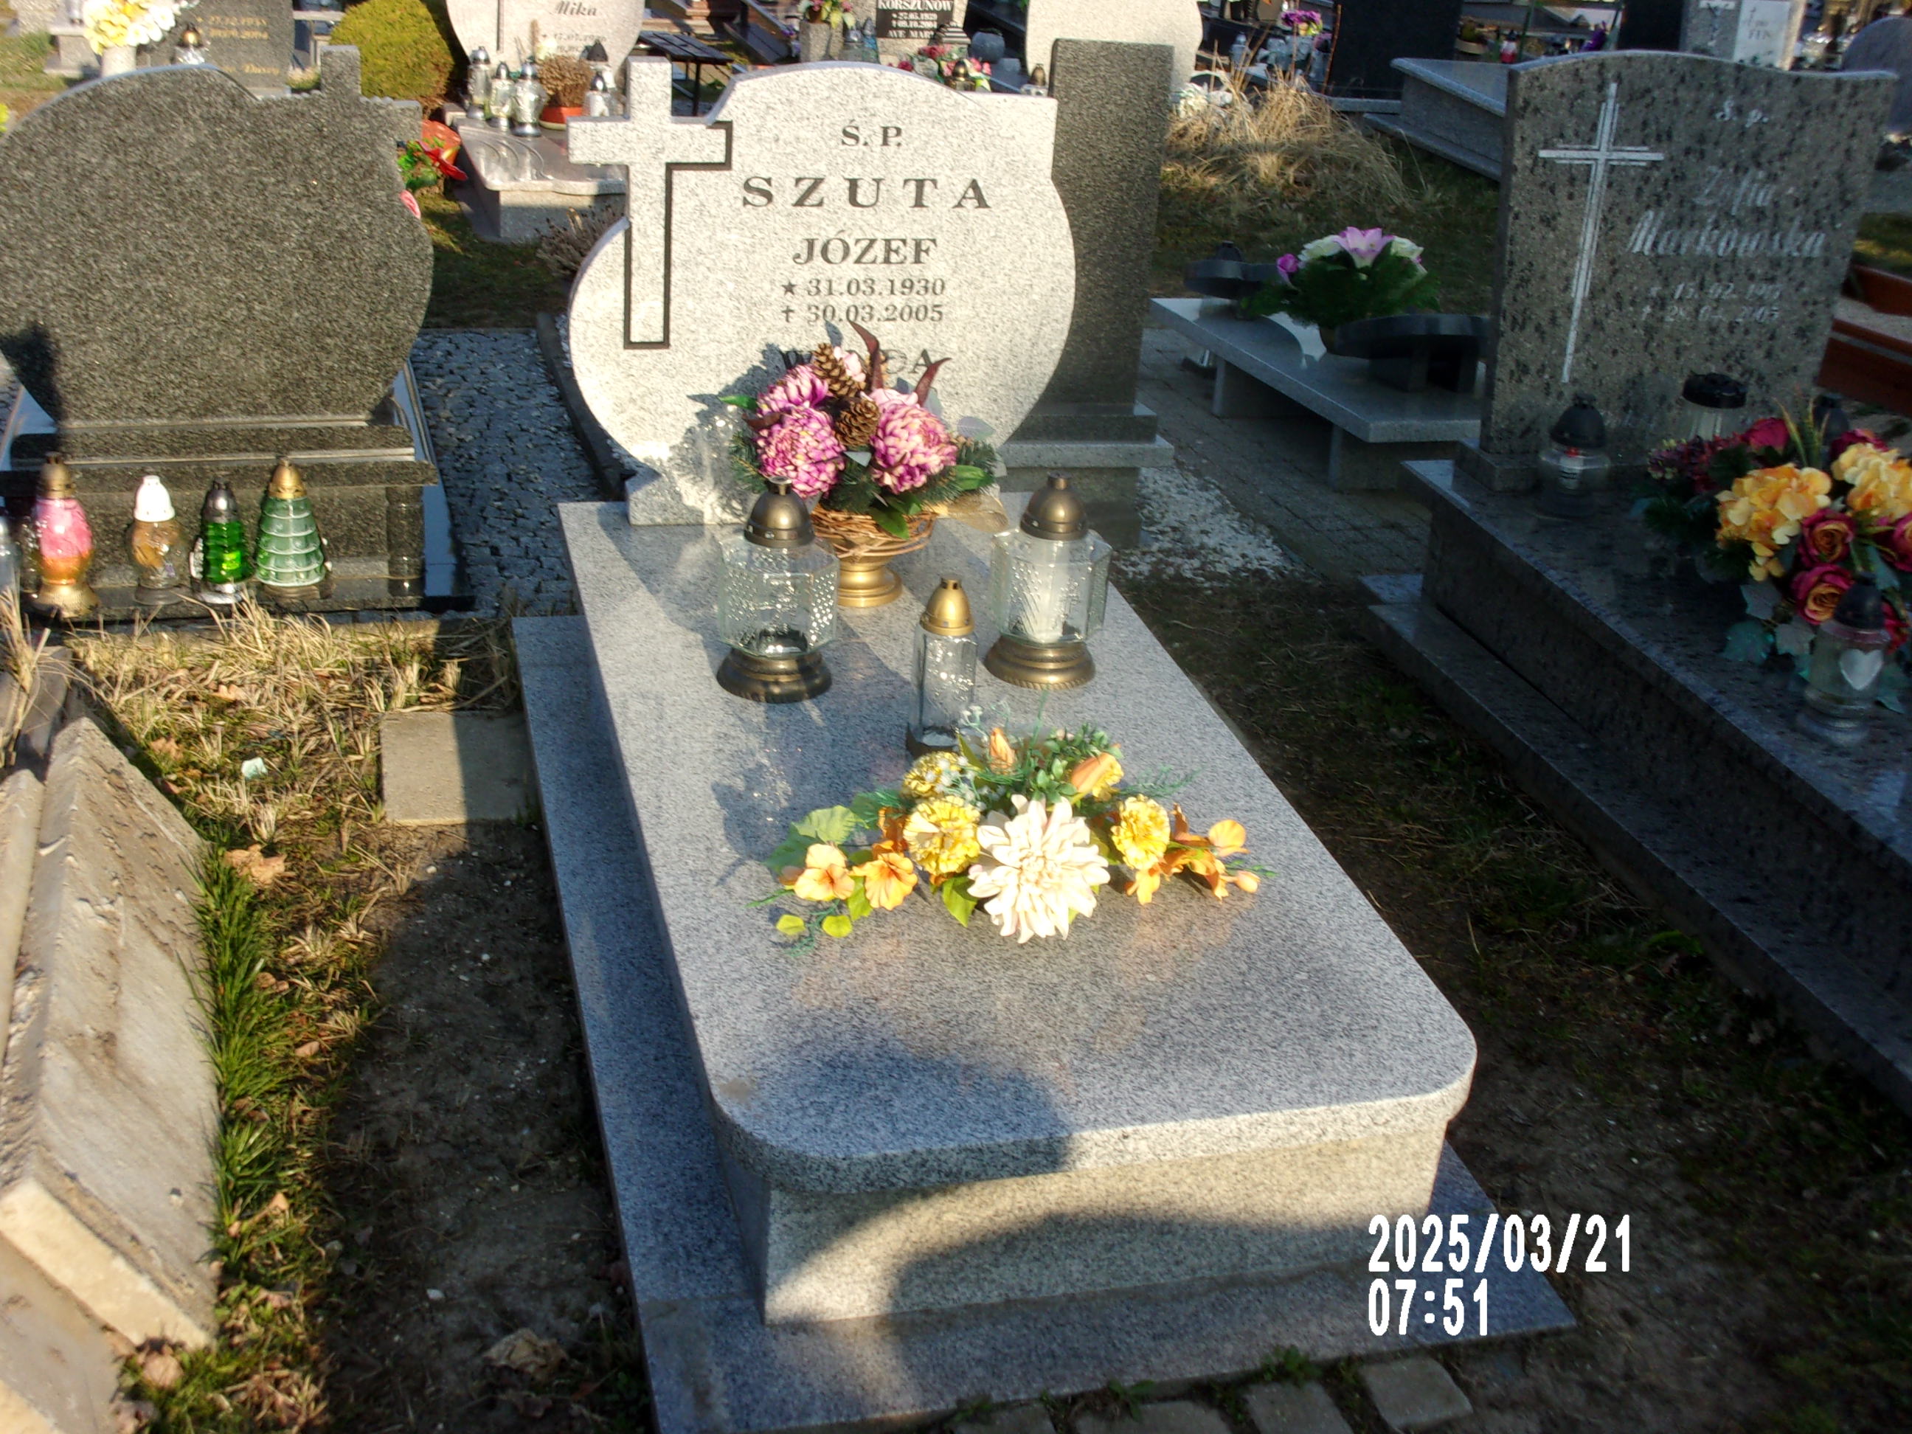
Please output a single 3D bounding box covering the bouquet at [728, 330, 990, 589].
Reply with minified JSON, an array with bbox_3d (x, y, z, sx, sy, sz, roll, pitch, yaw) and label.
[{"bbox_3d":[-0.142,-0.363,3.397,0.364,0.389,0.293,-3,25,-14],"label":"bouquet"}]

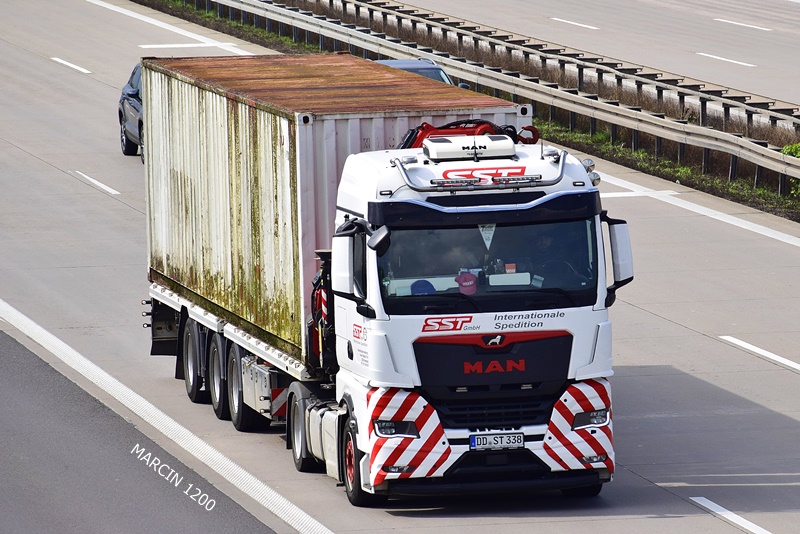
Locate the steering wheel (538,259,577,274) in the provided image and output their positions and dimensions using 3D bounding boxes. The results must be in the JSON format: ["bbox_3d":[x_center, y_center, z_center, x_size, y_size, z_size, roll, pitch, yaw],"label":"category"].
[{"bbox_3d":[1.507,0.103,68.883,0.460,0.460,0.100,-2,43,-10],"label":"steering wheel"}]

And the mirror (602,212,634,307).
[{"bbox_3d":[2.140,-0.073,68.578,0.280,0.880,0.250,-2,5,-10],"label":"mirror"}]

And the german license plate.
[{"bbox_3d":[0.938,1.696,68.057,0.530,0.120,0.020,-2,5,-10],"label":"german license plate"}]

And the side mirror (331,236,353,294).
[{"bbox_3d":[-0.562,-0.015,68.124,0.200,0.550,0.170,-2,5,-10],"label":"side mirror"}]

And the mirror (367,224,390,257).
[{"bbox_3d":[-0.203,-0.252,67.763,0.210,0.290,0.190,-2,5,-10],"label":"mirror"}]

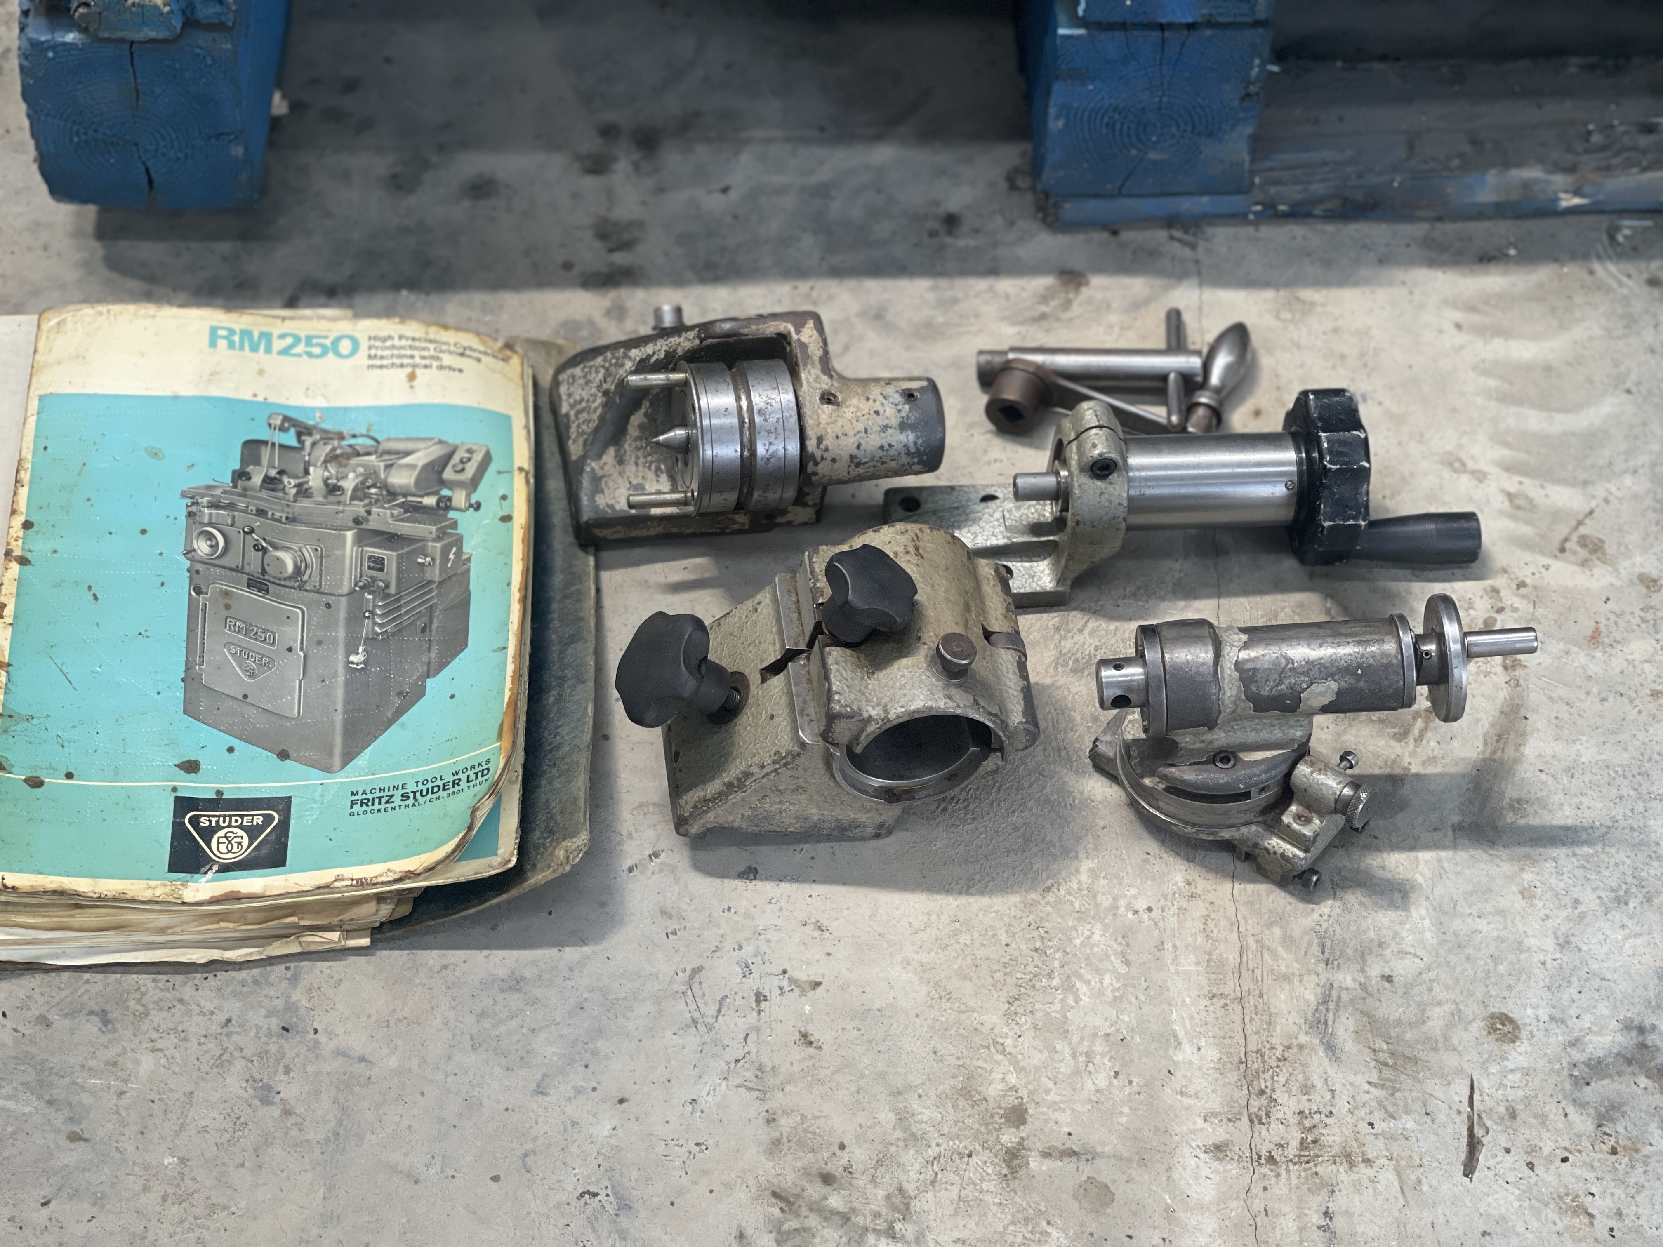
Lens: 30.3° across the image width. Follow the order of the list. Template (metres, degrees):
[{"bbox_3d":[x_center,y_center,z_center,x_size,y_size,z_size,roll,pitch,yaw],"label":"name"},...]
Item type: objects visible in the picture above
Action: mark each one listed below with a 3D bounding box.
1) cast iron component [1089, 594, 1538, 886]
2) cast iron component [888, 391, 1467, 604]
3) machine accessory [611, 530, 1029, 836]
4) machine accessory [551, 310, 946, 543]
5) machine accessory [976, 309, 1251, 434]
[{"bbox_3d":[0.193,0.039,1.203,0.176,0.087,0.099,-6,51,-5],"label":"cast iron component"},{"bbox_3d":[0.145,-0.059,1.286,0.246,0.081,0.077,-2,51,-1],"label":"cast iron component"},{"bbox_3d":[-0.004,0.016,1.211,0.161,0.103,0.098,-5,51,-4],"label":"machine accessory"},{"bbox_3d":[-0.034,-0.087,1.318,0.167,0.067,0.070,-4,51,-3],"label":"machine accessory"},{"bbox_3d":[0.127,-0.119,1.367,0.125,0.031,0.073,0,51,0],"label":"machine accessory"}]

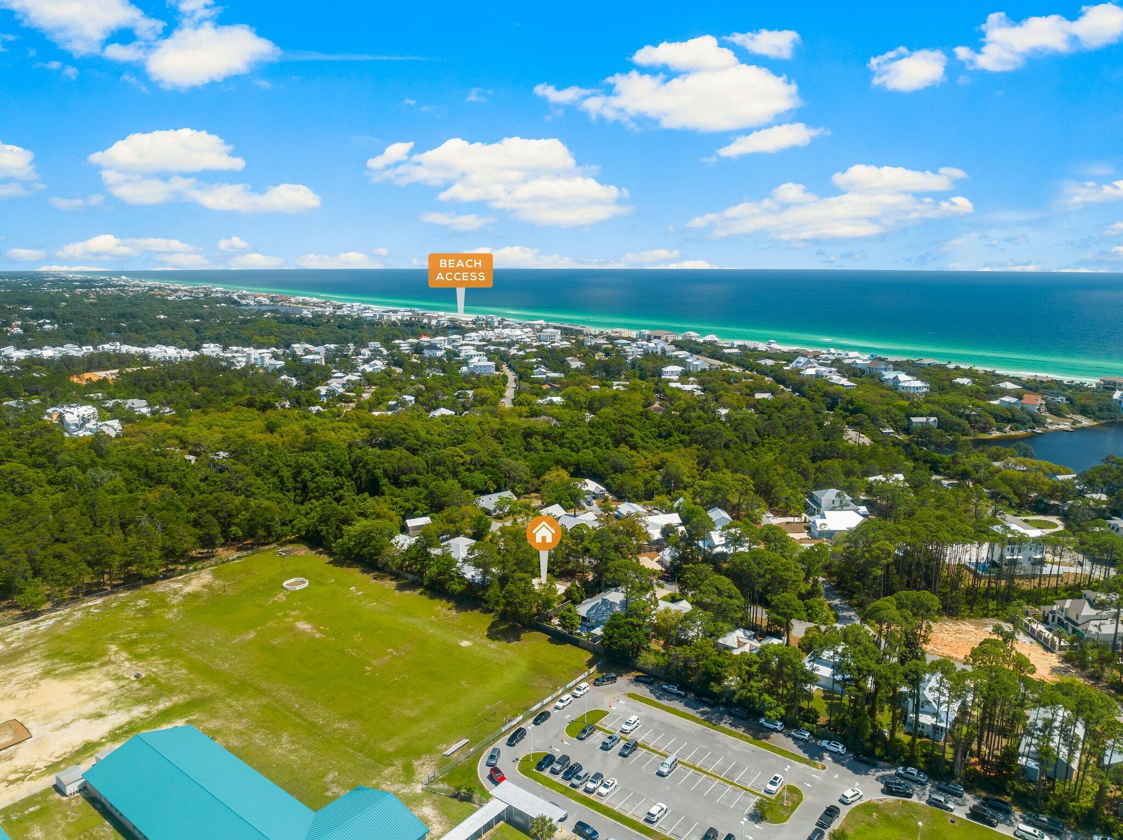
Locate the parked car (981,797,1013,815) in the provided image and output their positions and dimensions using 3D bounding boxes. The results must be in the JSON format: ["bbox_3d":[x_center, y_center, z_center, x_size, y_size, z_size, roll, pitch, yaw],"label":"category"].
[{"bbox_3d":[81.640,71.940,145.670,4.850,1.720,1.940,9,14,37],"label":"parked car"}]

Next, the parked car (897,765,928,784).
[{"bbox_3d":[69.350,70.180,154.030,5.750,1.900,2.000,9,14,37],"label":"parked car"}]

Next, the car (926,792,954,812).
[{"bbox_3d":[71.340,71.790,146.250,4.700,1.800,1.920,7,13,32],"label":"car"}]

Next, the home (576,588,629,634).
[{"bbox_3d":[13.870,53.980,224.500,12.200,5.900,17.000,9,14,38],"label":"home"}]

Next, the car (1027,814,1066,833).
[{"bbox_3d":[87.420,72.850,140.650,5.800,1.920,2.020,10,15,41],"label":"car"}]

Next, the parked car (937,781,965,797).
[{"bbox_3d":[75.250,71.020,150.250,4.800,1.740,1.930,8,14,36],"label":"parked car"}]

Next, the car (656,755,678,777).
[{"bbox_3d":[21.610,69.620,157.070,1.970,1.800,5.000,9,15,39],"label":"car"}]

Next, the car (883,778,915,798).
[{"bbox_3d":[65.080,71.030,150.020,4.850,1.800,1.920,3,12,17],"label":"car"}]

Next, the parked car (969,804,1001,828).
[{"bbox_3d":[77.510,72.470,142.680,4.750,1.860,1.900,7,13,32],"label":"parked car"}]

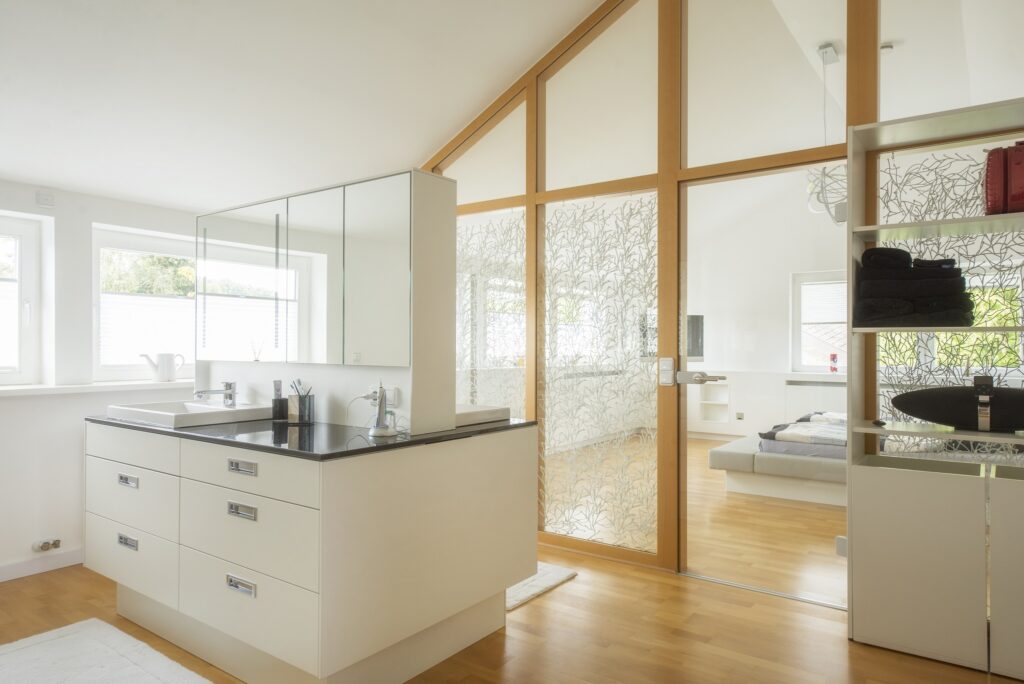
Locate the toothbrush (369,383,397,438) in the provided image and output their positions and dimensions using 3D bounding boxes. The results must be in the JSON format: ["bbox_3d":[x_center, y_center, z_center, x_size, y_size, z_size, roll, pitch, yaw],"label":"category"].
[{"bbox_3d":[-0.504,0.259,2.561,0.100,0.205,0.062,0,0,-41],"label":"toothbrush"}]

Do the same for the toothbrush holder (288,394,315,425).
[{"bbox_3d":[-0.939,0.299,2.915,0.080,0.126,0.079,0,0,36],"label":"toothbrush holder"}]

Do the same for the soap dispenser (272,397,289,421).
[{"bbox_3d":[-1.065,0.312,3.042,0.071,0.100,0.071,0,0,36],"label":"soap dispenser"}]

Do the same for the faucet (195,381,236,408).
[{"bbox_3d":[-1.405,0.249,3.100,0.048,0.113,0.195,0,0,36],"label":"faucet"}]

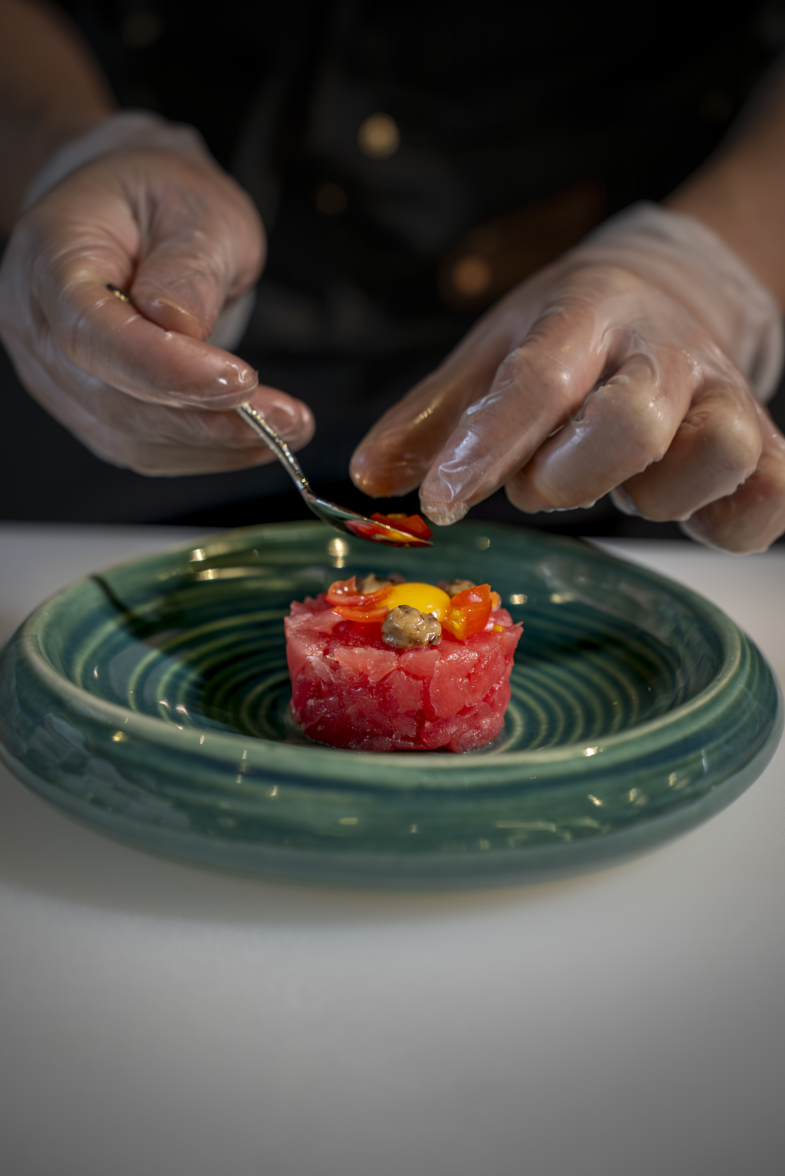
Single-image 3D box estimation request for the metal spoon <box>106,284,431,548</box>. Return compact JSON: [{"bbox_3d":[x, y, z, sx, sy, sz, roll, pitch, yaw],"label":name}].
[{"bbox_3d":[-0.045,-0.050,0.586,0.141,0.018,0.030,39,7,17],"label":"metal spoon"}]

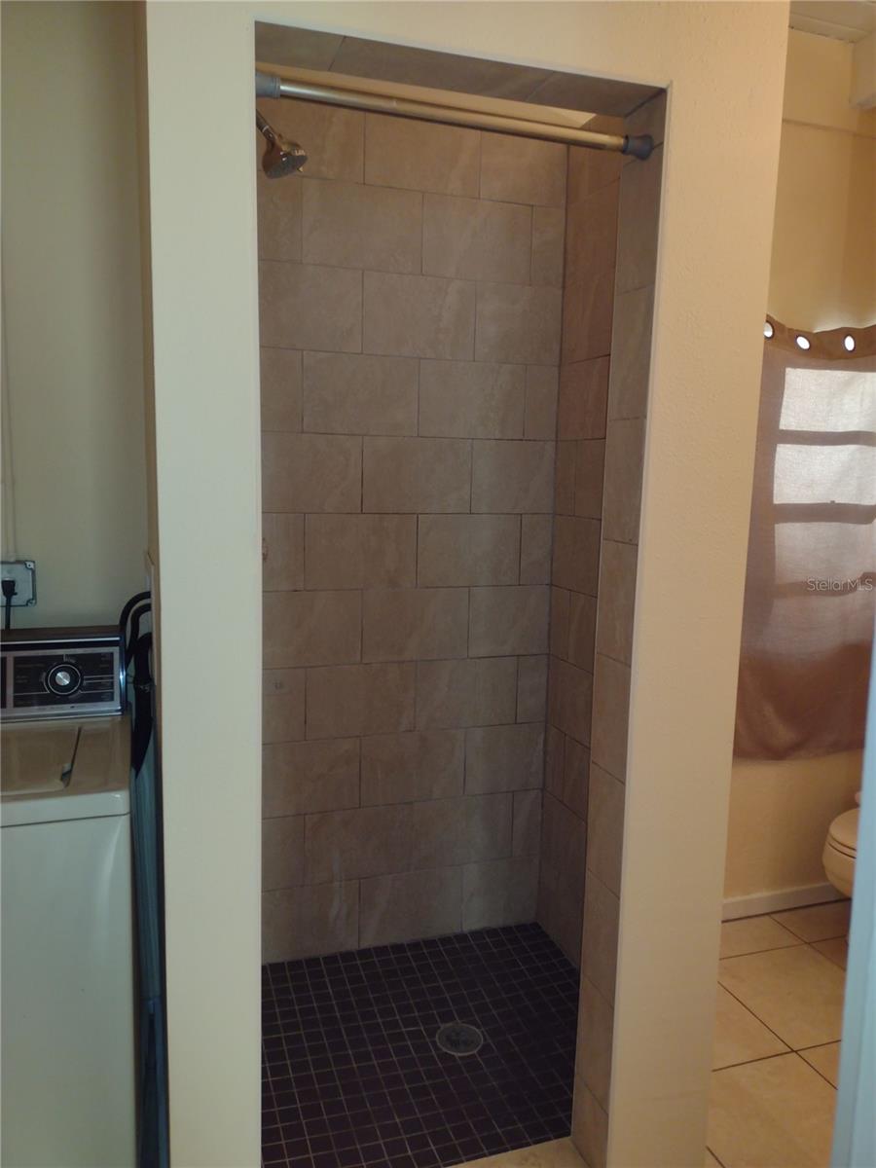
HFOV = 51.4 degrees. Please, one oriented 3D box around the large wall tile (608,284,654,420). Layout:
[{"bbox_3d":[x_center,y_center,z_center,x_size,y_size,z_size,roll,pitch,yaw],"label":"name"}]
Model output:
[{"bbox_3d":[0.315,-0.371,1.478,0.009,0.201,0.112,-2,9,-19],"label":"large wall tile"}]

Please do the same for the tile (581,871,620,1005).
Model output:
[{"bbox_3d":[0.296,0.632,1.626,0.009,0.201,0.112,-2,9,-19],"label":"tile"}]

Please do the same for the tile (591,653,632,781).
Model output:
[{"bbox_3d":[0.303,0.231,1.567,0.009,0.201,0.112,-2,9,-19],"label":"tile"}]

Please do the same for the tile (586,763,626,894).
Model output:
[{"bbox_3d":[0.300,0.432,1.596,0.009,0.201,0.112,-2,9,-19],"label":"tile"}]

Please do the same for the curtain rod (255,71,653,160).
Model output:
[{"bbox_3d":[0.037,-0.672,1.314,0.605,0.034,0.034,-2,9,-19],"label":"curtain rod"}]

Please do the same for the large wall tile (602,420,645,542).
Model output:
[{"bbox_3d":[0.311,-0.170,1.507,0.009,0.201,0.112,-2,9,-19],"label":"large wall tile"}]

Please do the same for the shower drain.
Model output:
[{"bbox_3d":[0.052,1.099,2.199,0.110,0.008,0.110,1,8,0],"label":"shower drain"}]

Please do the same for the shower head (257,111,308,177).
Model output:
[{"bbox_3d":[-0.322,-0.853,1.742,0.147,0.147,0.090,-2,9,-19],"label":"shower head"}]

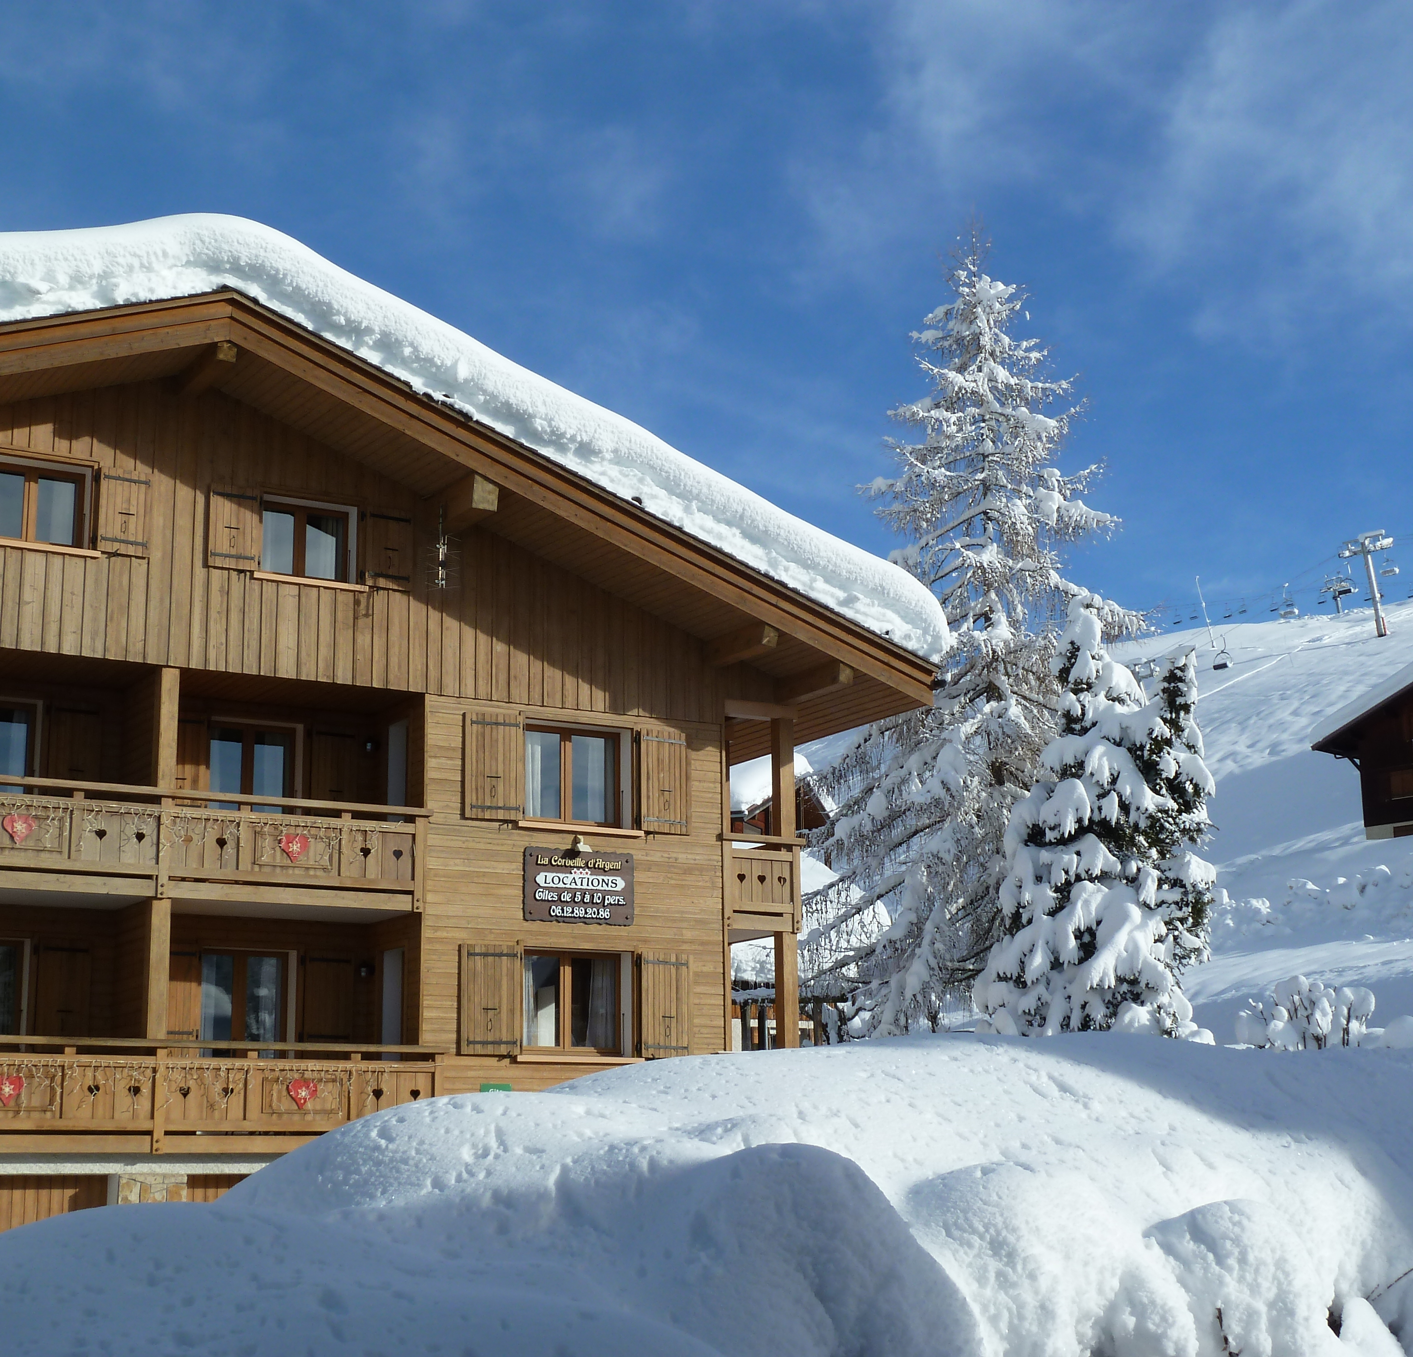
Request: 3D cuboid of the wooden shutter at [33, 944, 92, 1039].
[{"bbox_3d":[-7.188,3.570,25.725,0.598,1.239,0.050,7,-15,-29],"label":"wooden shutter"}]

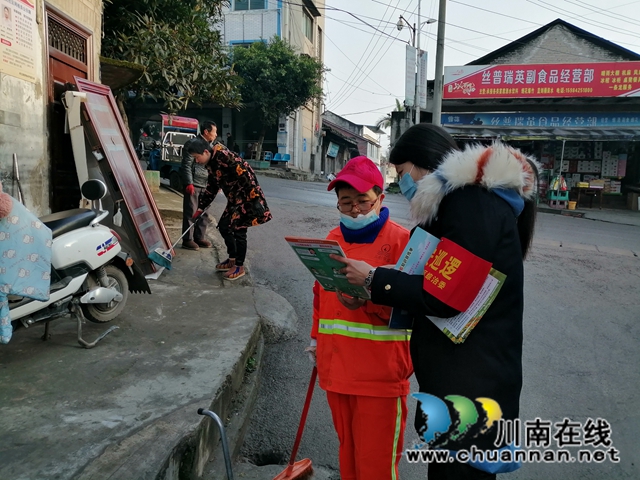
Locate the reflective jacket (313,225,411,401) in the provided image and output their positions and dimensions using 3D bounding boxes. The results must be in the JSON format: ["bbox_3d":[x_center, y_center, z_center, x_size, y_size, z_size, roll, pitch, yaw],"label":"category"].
[{"bbox_3d":[0.162,0.257,1.830,0.430,0.640,0.300,7,9,36],"label":"reflective jacket"}]

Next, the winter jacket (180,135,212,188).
[{"bbox_3d":[-1.516,-0.967,6.000,0.340,0.670,0.500,6,8,31],"label":"winter jacket"}]

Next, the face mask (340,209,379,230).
[{"bbox_3d":[0.142,-0.077,1.730,0.135,0.085,0.075,5,20,21],"label":"face mask"}]

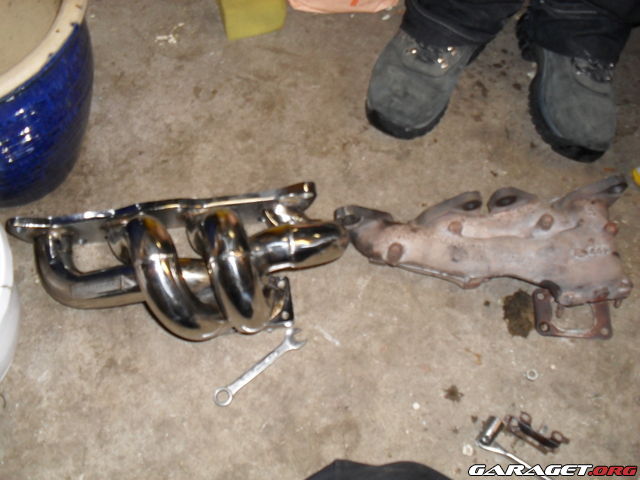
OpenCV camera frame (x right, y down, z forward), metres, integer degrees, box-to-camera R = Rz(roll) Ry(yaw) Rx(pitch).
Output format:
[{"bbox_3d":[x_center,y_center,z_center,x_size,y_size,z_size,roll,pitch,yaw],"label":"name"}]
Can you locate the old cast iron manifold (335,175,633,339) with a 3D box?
[{"bbox_3d":[0.240,0.027,0.912,0.420,0.100,0.205,-7,63,-4],"label":"old cast iron manifold"}]

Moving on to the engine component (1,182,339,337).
[{"bbox_3d":[-0.197,0.033,0.887,0.460,0.140,0.205,-7,63,-3],"label":"engine component"}]

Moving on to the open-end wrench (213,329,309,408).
[{"bbox_3d":[-0.081,0.178,0.887,0.153,0.007,0.030,-35,68,-16],"label":"open-end wrench"}]

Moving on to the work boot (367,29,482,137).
[{"bbox_3d":[0.182,-0.336,1.066,0.120,0.155,0.310,21,65,10],"label":"work boot"}]

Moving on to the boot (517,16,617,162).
[{"bbox_3d":[0.427,-0.293,1.044,0.120,0.155,0.310,-4,63,-2],"label":"boot"}]

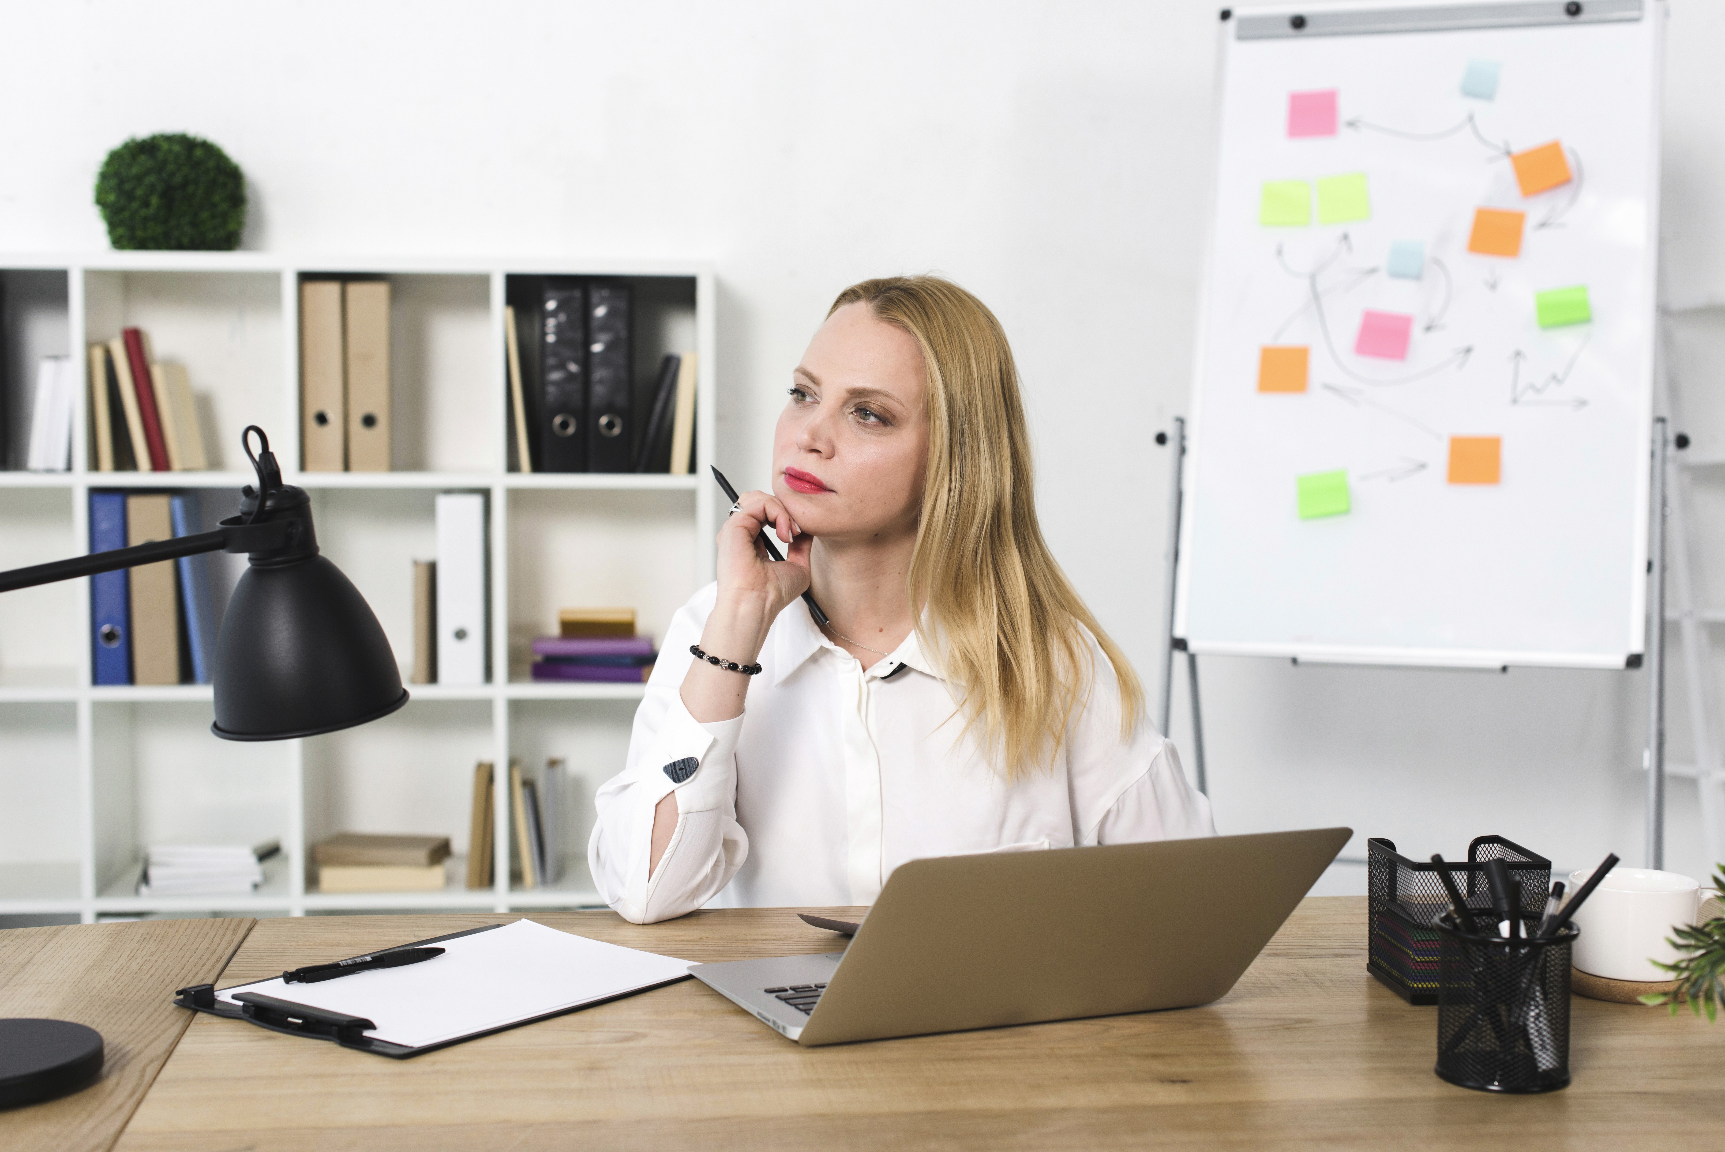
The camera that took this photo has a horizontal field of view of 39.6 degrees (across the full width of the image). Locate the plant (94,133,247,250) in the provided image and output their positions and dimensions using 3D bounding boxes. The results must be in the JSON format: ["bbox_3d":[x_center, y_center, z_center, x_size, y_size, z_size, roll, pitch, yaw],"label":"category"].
[{"bbox_3d":[-1.185,-0.653,4.100,0.258,0.212,0.250,0,5,-6],"label":"plant"}]

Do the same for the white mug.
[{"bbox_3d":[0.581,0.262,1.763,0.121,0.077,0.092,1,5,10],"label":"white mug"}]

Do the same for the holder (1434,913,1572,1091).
[{"bbox_3d":[0.414,0.274,1.545,0.090,0.098,0.090,0,5,0],"label":"holder"}]

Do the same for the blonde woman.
[{"bbox_3d":[0.033,0.371,2.098,0.530,1.260,0.660,2,5,15],"label":"blonde woman"}]

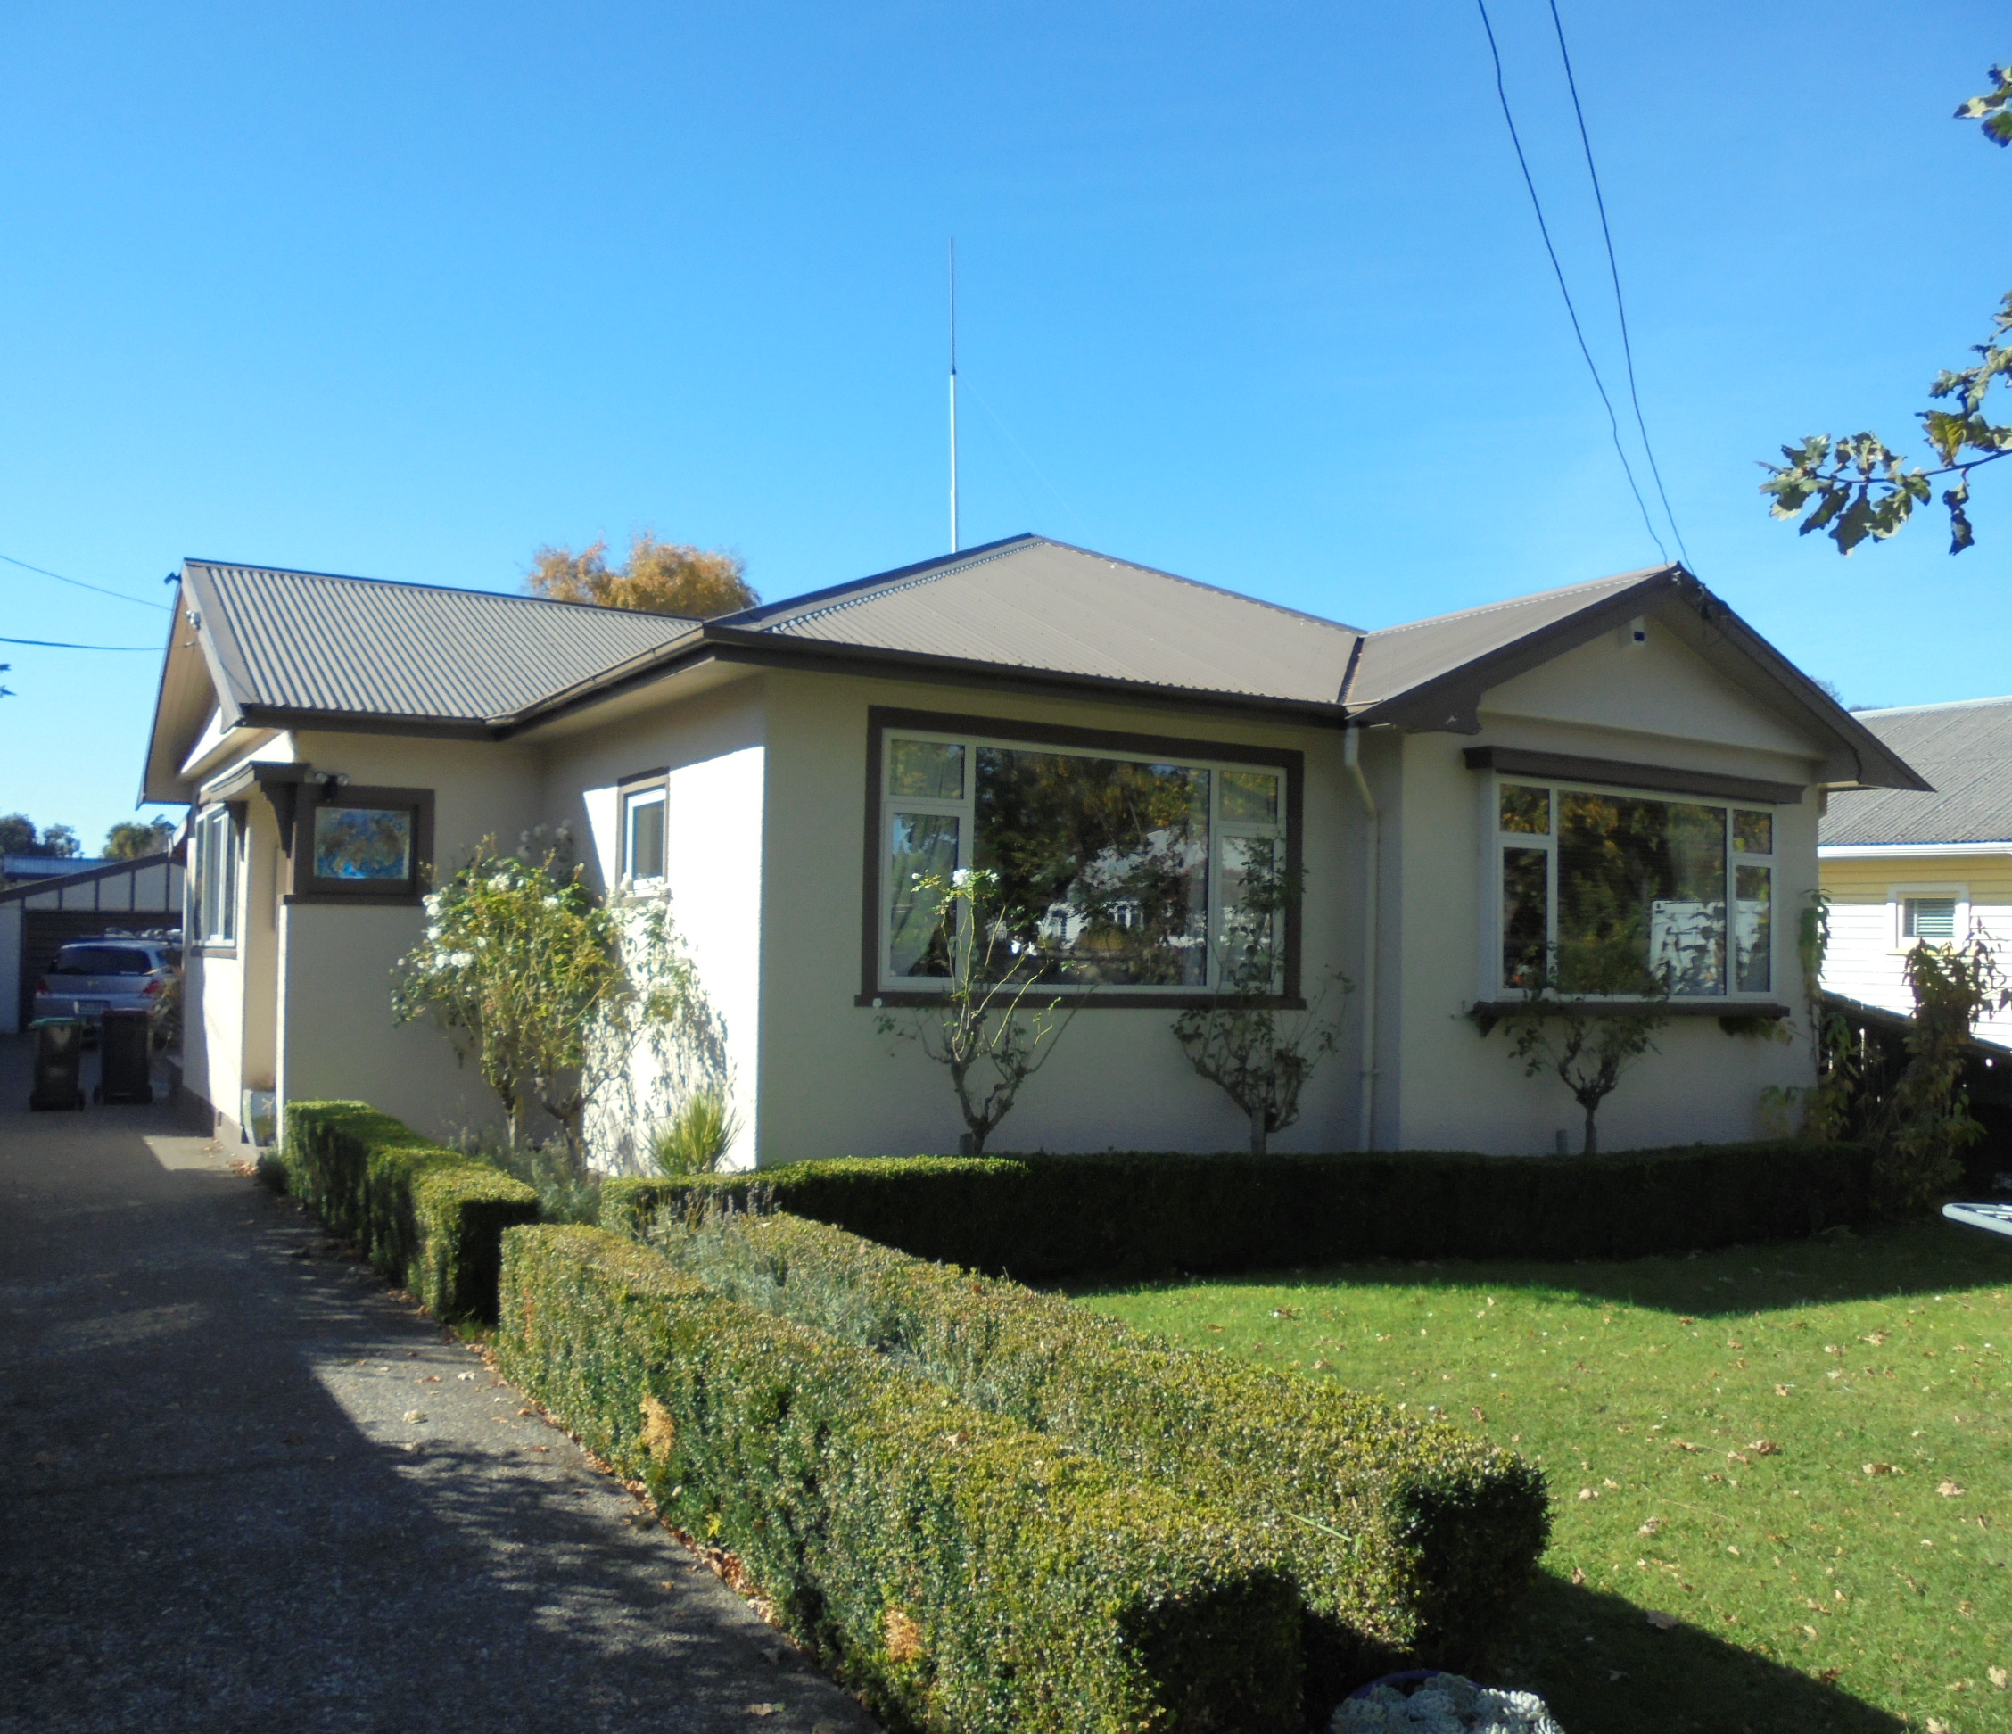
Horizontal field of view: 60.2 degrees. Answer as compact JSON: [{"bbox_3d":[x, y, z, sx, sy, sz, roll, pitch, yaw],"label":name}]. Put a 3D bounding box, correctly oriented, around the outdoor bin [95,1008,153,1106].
[{"bbox_3d":[-9.533,2.063,18.800,0.490,1.030,0.550,3,-3,-30],"label":"outdoor bin"}]

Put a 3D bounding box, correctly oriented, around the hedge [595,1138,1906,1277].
[{"bbox_3d":[1.644,1.730,8.923,7.300,0.480,0.650,2,-3,-24],"label":"hedge"}]

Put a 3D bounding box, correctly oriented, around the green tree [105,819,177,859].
[{"bbox_3d":[-25.828,1.109,51.875,3.000,5.200,3.000,3,-3,-30],"label":"green tree"}]

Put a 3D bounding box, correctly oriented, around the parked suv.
[{"bbox_3d":[-14.632,2.039,28.550,1.780,1.660,4.400,2,-3,-21],"label":"parked suv"}]

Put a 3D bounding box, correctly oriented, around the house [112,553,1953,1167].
[{"bbox_3d":[-1.267,-0.167,15.679,10.965,5.151,13.464,3,-3,-30],"label":"house"}]

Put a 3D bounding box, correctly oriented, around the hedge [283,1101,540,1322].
[{"bbox_3d":[-3.148,1.703,9.088,0.520,0.540,4.600,3,-3,-30],"label":"hedge"}]

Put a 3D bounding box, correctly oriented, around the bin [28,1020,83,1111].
[{"bbox_3d":[-9.556,1.993,17.500,0.480,0.950,0.540,3,-3,-30],"label":"bin"}]

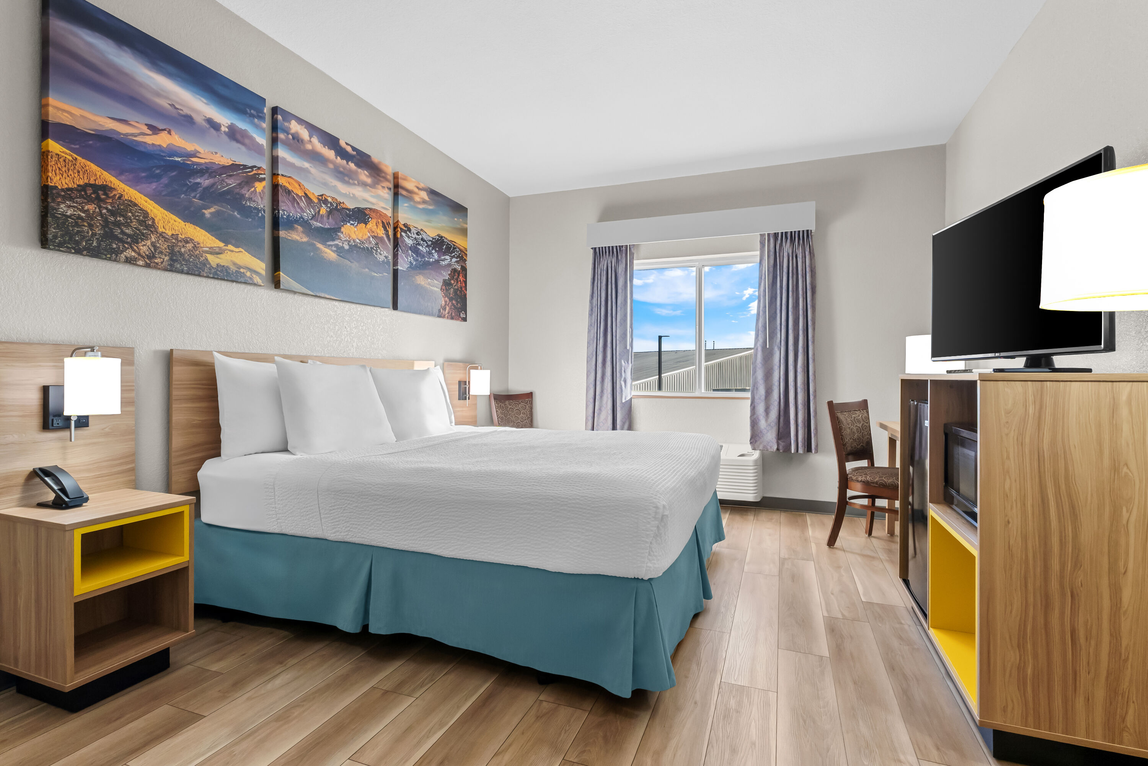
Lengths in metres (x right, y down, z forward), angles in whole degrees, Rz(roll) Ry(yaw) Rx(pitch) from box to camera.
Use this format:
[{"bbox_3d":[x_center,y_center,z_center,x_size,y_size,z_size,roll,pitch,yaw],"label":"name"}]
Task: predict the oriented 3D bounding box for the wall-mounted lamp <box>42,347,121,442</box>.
[{"bbox_3d":[-1.857,0.042,1.929,0.250,0.360,0.165,1,1,22],"label":"wall-mounted lamp"}]

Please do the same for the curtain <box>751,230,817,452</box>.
[{"bbox_3d":[1.691,-0.357,4.170,0.500,1.810,0.140,1,1,22],"label":"curtain"}]

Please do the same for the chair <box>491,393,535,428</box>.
[{"bbox_3d":[-0.393,0.570,4.430,0.470,0.960,0.560,0,1,-41],"label":"chair"}]

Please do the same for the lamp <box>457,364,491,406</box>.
[{"bbox_3d":[-0.848,0.023,4.406,0.250,0.350,0.165,1,1,22],"label":"lamp"}]

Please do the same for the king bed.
[{"bbox_3d":[-0.427,0.459,2.857,2.243,1.227,1.912,0,1,19],"label":"king bed"}]

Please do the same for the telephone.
[{"bbox_3d":[-1.850,0.373,1.842,0.170,0.135,0.092,1,1,22],"label":"telephone"}]

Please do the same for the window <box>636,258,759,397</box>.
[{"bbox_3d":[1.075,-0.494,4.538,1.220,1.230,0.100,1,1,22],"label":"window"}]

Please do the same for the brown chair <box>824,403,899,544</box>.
[{"bbox_3d":[2.028,0.594,3.256,0.480,0.960,0.570,0,1,-34],"label":"brown chair"}]

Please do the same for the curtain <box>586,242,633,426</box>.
[{"bbox_3d":[0.329,-0.370,4.724,0.420,1.810,0.140,1,1,22],"label":"curtain"}]

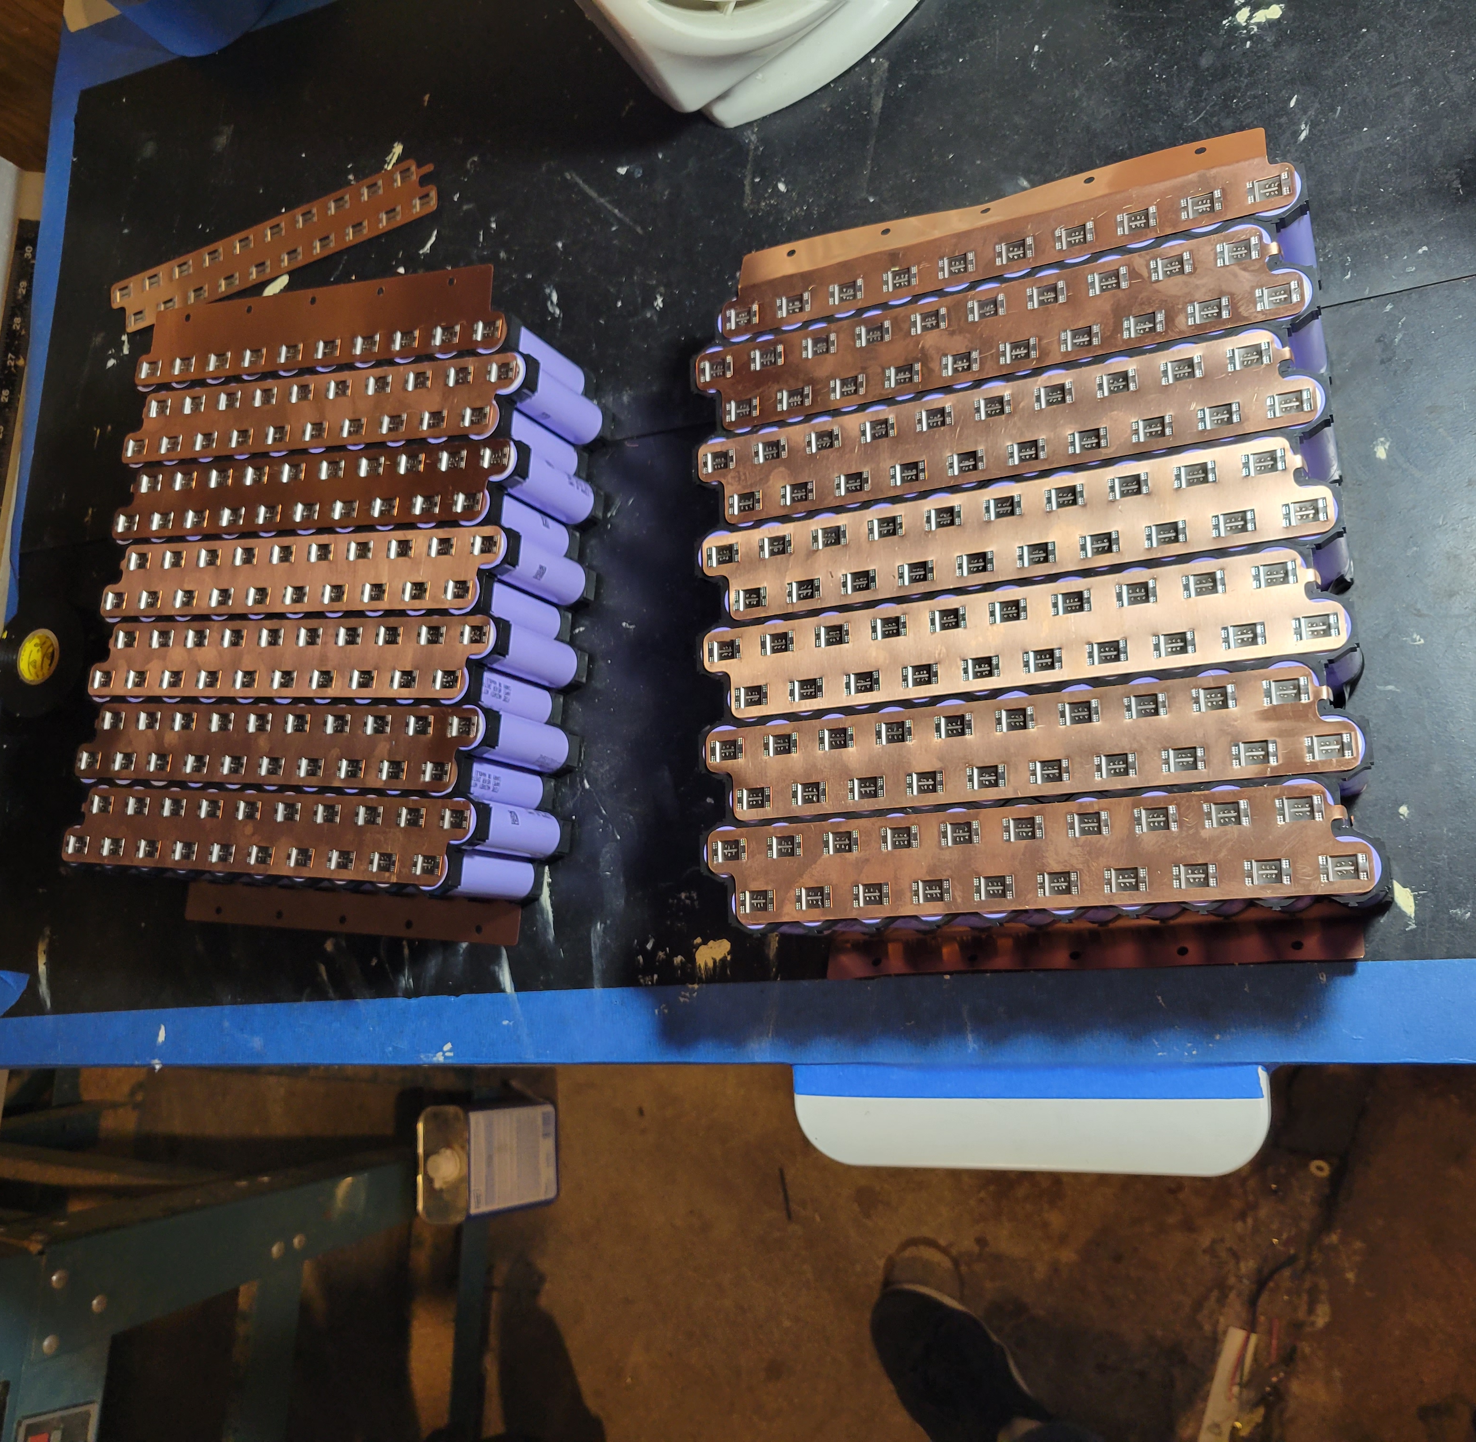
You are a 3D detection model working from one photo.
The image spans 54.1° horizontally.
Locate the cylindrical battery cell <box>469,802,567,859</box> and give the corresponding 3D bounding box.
[{"bbox_3d":[-0.102,0.047,0.630,0.021,0.070,0.021,-5,78,24],"label":"cylindrical battery cell"}]

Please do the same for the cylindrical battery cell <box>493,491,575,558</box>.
[{"bbox_3d":[-0.099,-0.086,0.643,0.021,0.070,0.021,1,81,25],"label":"cylindrical battery cell"}]

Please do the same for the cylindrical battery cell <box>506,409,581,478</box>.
[{"bbox_3d":[-0.096,-0.124,0.648,0.021,0.070,0.021,1,81,25],"label":"cylindrical battery cell"}]

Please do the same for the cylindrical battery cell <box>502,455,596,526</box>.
[{"bbox_3d":[-0.087,-0.105,0.641,0.021,0.070,0.021,1,81,25],"label":"cylindrical battery cell"}]

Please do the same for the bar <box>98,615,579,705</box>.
[{"bbox_3d":[-0.206,-0.028,0.643,0.229,0.002,0.035,1,81,25],"label":"bar"}]

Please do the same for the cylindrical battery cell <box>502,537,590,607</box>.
[{"bbox_3d":[-0.092,-0.068,0.647,0.021,0.070,0.021,1,81,25],"label":"cylindrical battery cell"}]

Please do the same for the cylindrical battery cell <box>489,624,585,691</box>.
[{"bbox_3d":[-0.093,-0.029,0.630,0.021,0.070,0.021,1,81,25],"label":"cylindrical battery cell"}]

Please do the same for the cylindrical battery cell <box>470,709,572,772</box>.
[{"bbox_3d":[-0.099,0.009,0.635,0.021,0.070,0.021,1,81,25],"label":"cylindrical battery cell"}]

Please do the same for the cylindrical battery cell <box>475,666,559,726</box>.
[{"bbox_3d":[-0.107,-0.011,0.643,0.021,0.070,0.021,1,81,25],"label":"cylindrical battery cell"}]

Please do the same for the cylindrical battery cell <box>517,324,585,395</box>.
[{"bbox_3d":[-0.092,-0.162,0.654,0.021,0.070,0.021,1,81,25],"label":"cylindrical battery cell"}]

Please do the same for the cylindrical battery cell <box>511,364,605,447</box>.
[{"bbox_3d":[-0.084,-0.143,0.646,0.021,0.070,0.021,1,81,25],"label":"cylindrical battery cell"}]

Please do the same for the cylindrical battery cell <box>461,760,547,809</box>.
[{"bbox_3d":[-0.111,0.028,0.637,0.021,0.070,0.021,-5,78,24],"label":"cylindrical battery cell"}]

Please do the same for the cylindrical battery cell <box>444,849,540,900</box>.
[{"bbox_3d":[-0.112,0.065,0.621,0.021,0.070,0.021,-5,79,24],"label":"cylindrical battery cell"}]

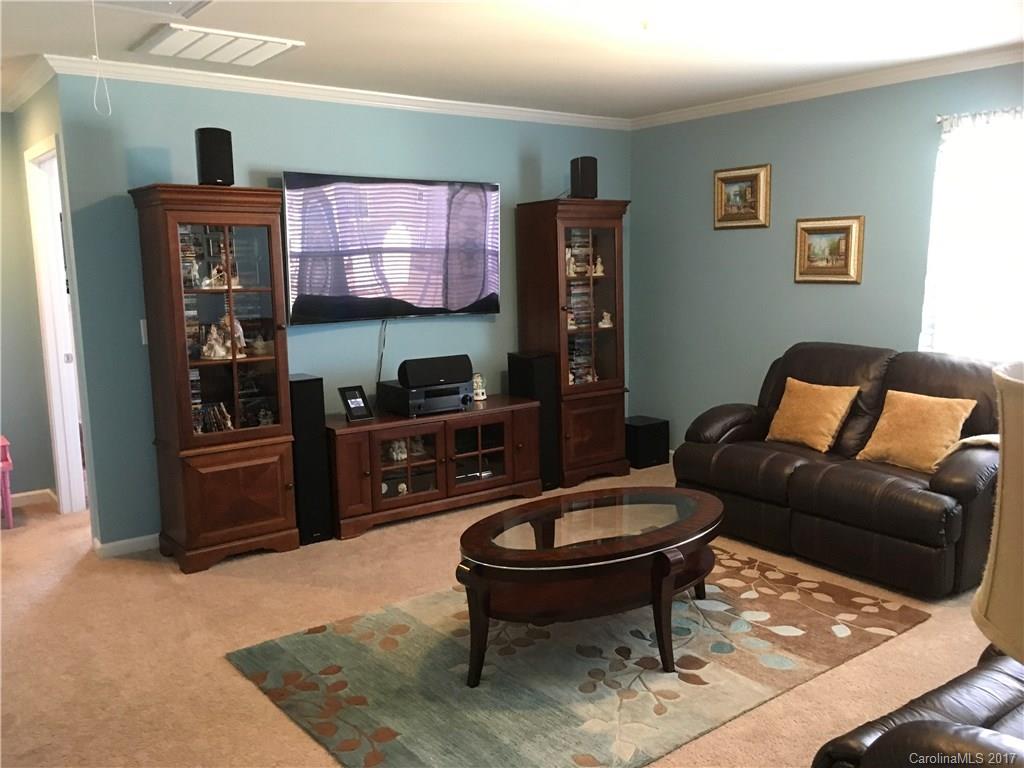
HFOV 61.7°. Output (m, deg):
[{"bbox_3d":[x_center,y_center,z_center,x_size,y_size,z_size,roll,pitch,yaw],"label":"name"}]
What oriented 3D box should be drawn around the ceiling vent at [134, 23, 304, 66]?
[{"bbox_3d":[-1.320,-1.511,3.841,0.583,0.022,0.583,-7,10,-37],"label":"ceiling vent"}]

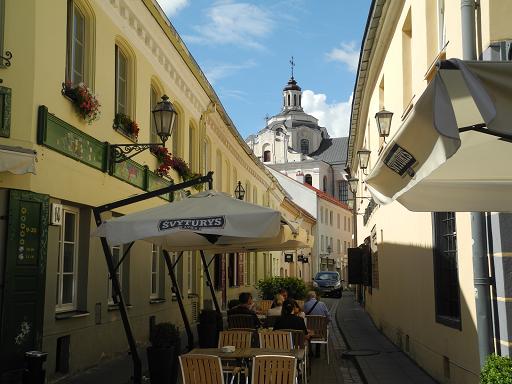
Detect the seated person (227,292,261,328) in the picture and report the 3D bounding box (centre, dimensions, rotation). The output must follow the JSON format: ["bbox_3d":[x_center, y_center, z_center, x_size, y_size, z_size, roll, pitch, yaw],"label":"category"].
[{"bbox_3d":[-0.161,2.448,12.003,0.560,1.270,0.820,-2,-7,15],"label":"seated person"}]

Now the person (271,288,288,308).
[{"bbox_3d":[0.549,2.733,14.288,0.480,1.280,0.780,0,-6,0],"label":"person"}]

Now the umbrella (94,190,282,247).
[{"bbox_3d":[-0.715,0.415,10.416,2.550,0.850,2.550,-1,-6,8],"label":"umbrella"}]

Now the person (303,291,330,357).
[{"bbox_3d":[1.167,2.545,12.699,0.520,1.310,0.850,0,-6,0],"label":"person"}]

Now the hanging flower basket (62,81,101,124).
[{"bbox_3d":[-2.830,-1.508,10.949,0.420,0.590,1.120,-1,-6,5],"label":"hanging flower basket"}]

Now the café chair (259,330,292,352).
[{"bbox_3d":[0.340,2.253,8.501,0.460,0.880,0.550,2,-7,-17],"label":"café chair"}]

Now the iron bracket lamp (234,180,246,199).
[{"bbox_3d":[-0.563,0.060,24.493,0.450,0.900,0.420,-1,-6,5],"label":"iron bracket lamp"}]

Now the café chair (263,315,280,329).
[{"bbox_3d":[0.375,2.611,11.721,0.460,0.880,0.550,-1,-6,6],"label":"café chair"}]

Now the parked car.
[{"bbox_3d":[4.621,5.863,41.912,1.800,1.600,4.300,-1,-6,10],"label":"parked car"}]

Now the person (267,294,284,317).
[{"bbox_3d":[0.458,2.457,11.924,0.480,1.230,0.800,-2,-6,12],"label":"person"}]

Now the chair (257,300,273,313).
[{"bbox_3d":[0.226,3.246,17.099,0.490,0.870,0.560,0,-6,4],"label":"chair"}]

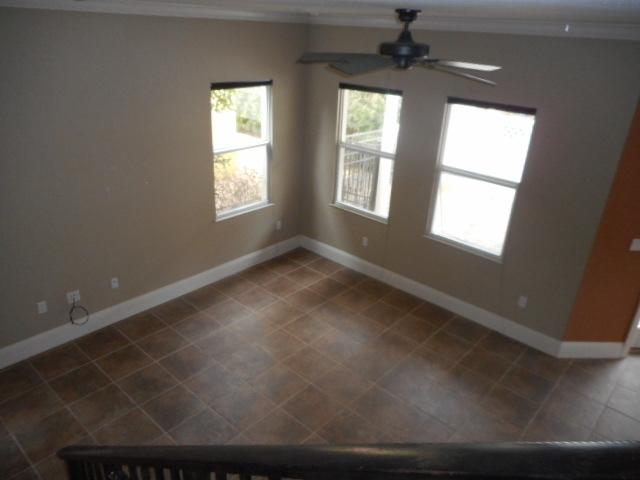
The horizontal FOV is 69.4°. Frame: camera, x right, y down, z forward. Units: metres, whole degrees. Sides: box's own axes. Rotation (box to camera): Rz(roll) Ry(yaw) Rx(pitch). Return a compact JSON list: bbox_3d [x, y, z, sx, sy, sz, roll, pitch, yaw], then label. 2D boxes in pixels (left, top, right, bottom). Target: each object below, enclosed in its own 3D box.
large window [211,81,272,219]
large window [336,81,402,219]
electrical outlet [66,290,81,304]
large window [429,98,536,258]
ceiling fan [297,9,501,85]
[{"bbox_3d":[-0.916,-1.063,5.478,0.100,1.544,0.876,22,30,37],"label":"large window"},{"bbox_3d":[0.561,-1.035,5.582,0.876,1.536,0.100,22,30,37],"label":"large window"},{"bbox_3d":[-2.351,0.551,4.425,0.014,0.114,0.114,22,30,37],"label":"electrical outlet"},{"bbox_3d":[1.610,-0.612,4.739,0.884,1.536,0.100,22,30,37],"label":"large window"},{"bbox_3d":[0.527,-1.233,2.871,1.310,0.345,1.280,3,24,0],"label":"ceiling fan"}]

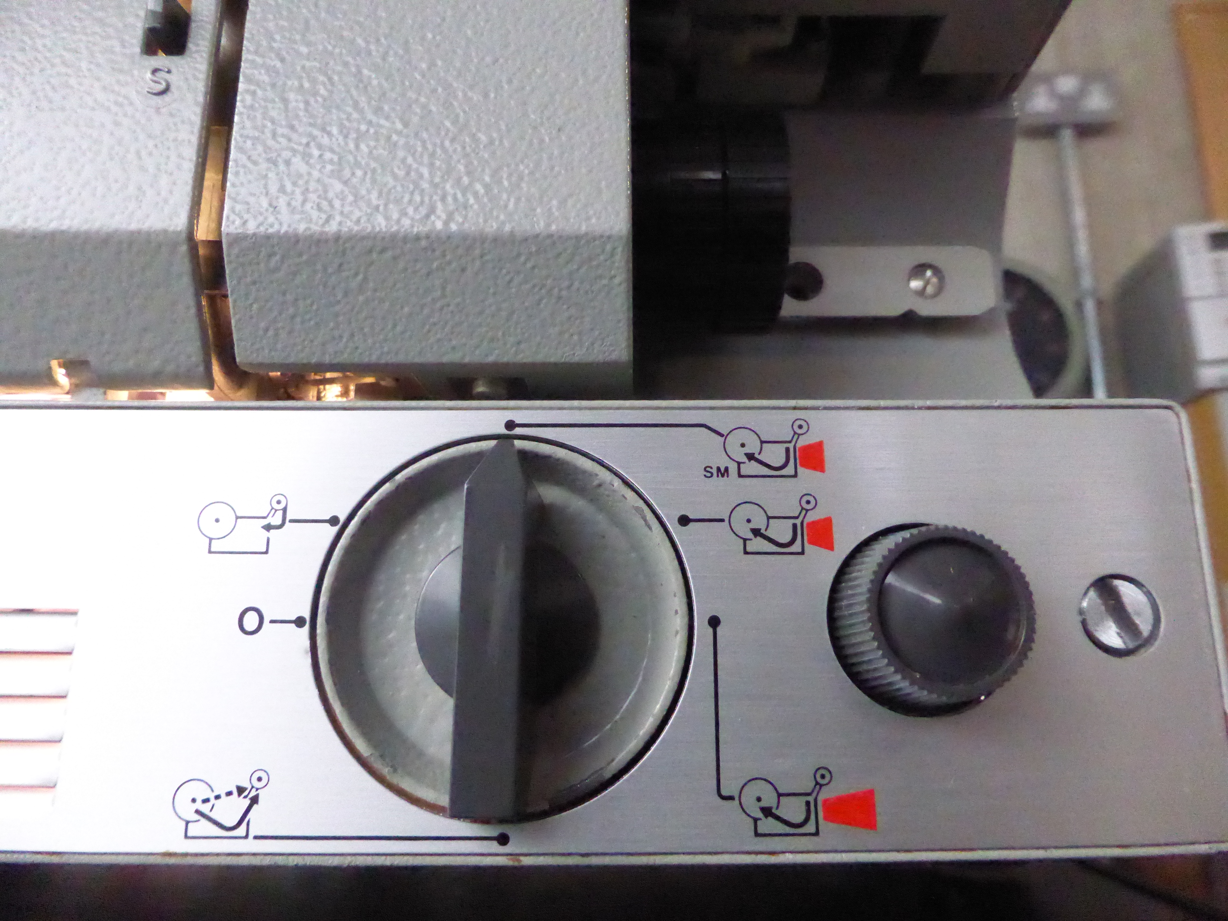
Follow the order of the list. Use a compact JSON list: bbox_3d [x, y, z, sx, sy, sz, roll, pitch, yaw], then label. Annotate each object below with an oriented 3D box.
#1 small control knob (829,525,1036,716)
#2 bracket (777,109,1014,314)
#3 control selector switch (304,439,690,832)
[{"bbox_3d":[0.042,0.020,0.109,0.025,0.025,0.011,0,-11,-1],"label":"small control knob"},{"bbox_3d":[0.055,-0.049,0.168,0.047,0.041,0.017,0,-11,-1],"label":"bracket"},{"bbox_3d":[-0.015,0.021,0.107,0.050,0.050,0.019,0,-11,-1],"label":"control selector switch"}]

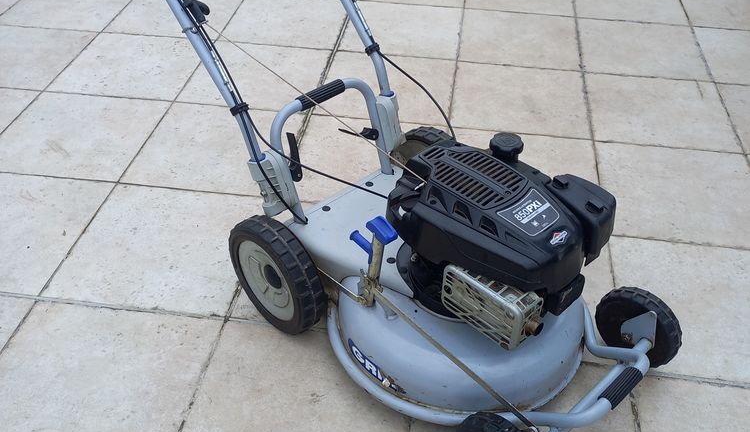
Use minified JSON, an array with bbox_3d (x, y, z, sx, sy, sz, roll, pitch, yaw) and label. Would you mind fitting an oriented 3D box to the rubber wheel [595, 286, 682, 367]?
[{"bbox_3d":[0.563,0.239,1.550,0.051,0.184,0.184,-31,49,-32],"label":"rubber wheel"}]

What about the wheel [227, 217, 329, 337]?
[{"bbox_3d":[-0.217,0.133,1.590,0.064,0.276,0.276,-31,49,-32],"label":"wheel"}]

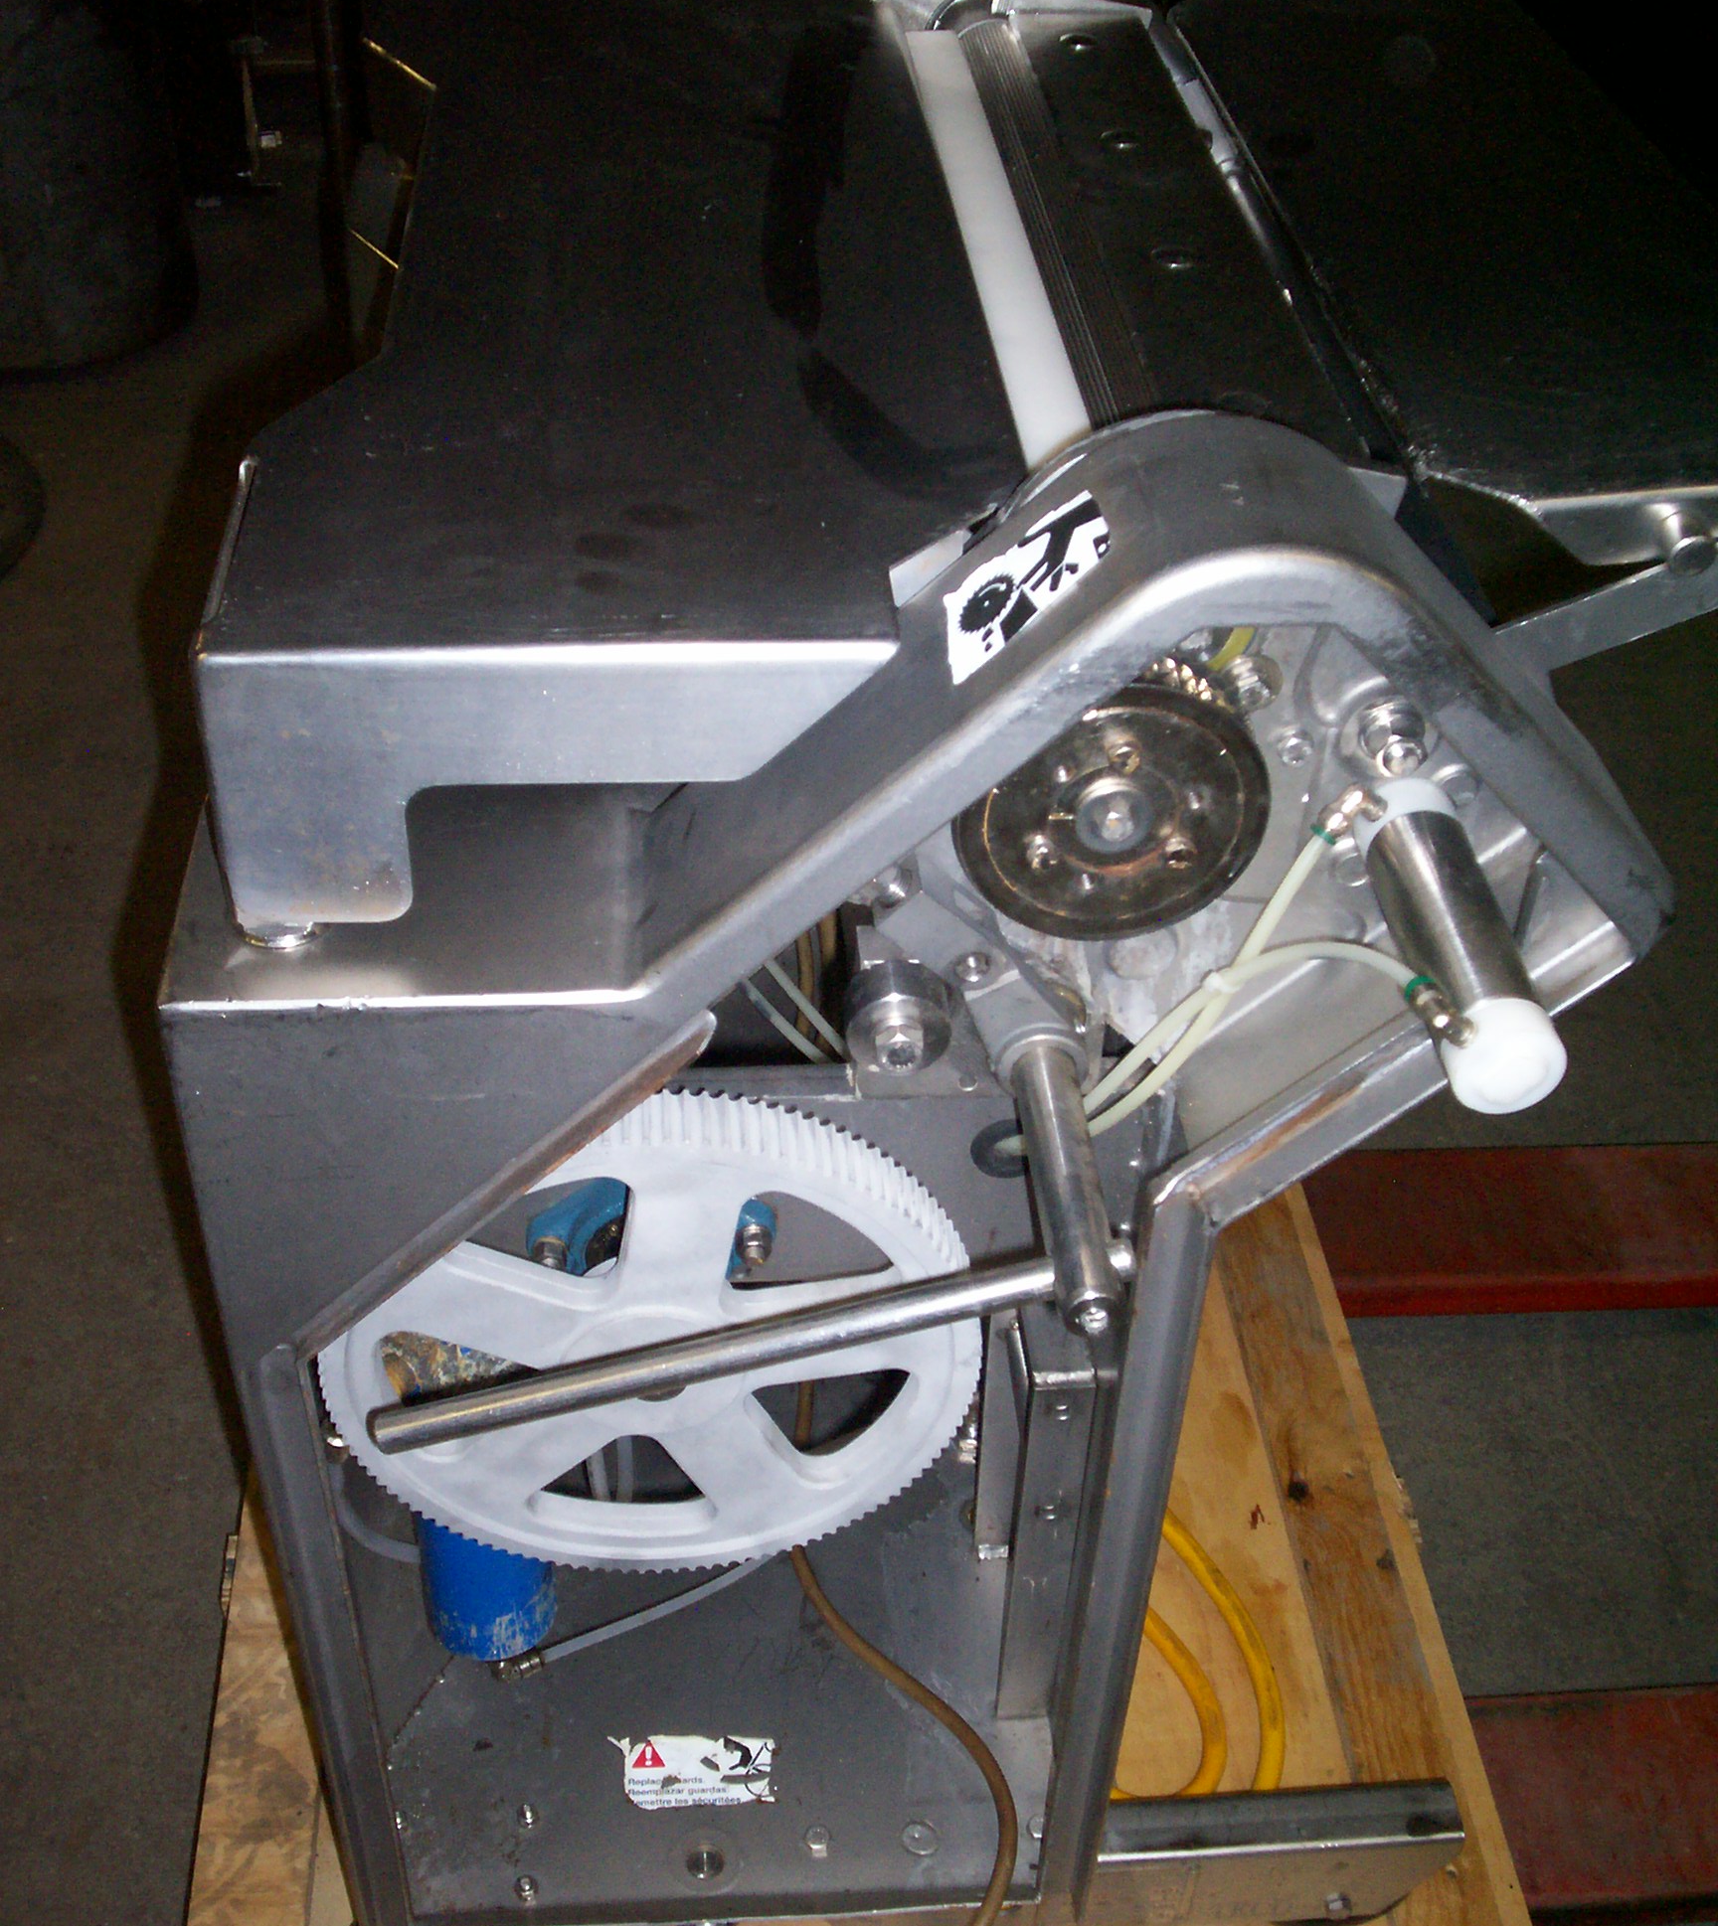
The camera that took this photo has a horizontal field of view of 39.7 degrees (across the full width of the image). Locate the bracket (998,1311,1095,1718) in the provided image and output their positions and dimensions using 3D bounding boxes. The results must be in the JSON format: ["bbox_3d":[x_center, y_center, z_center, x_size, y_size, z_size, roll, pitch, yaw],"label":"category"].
[{"bbox_3d":[0.091,0.287,1.211,0.030,0.280,0.043,-2,40,-5],"label":"bracket"}]

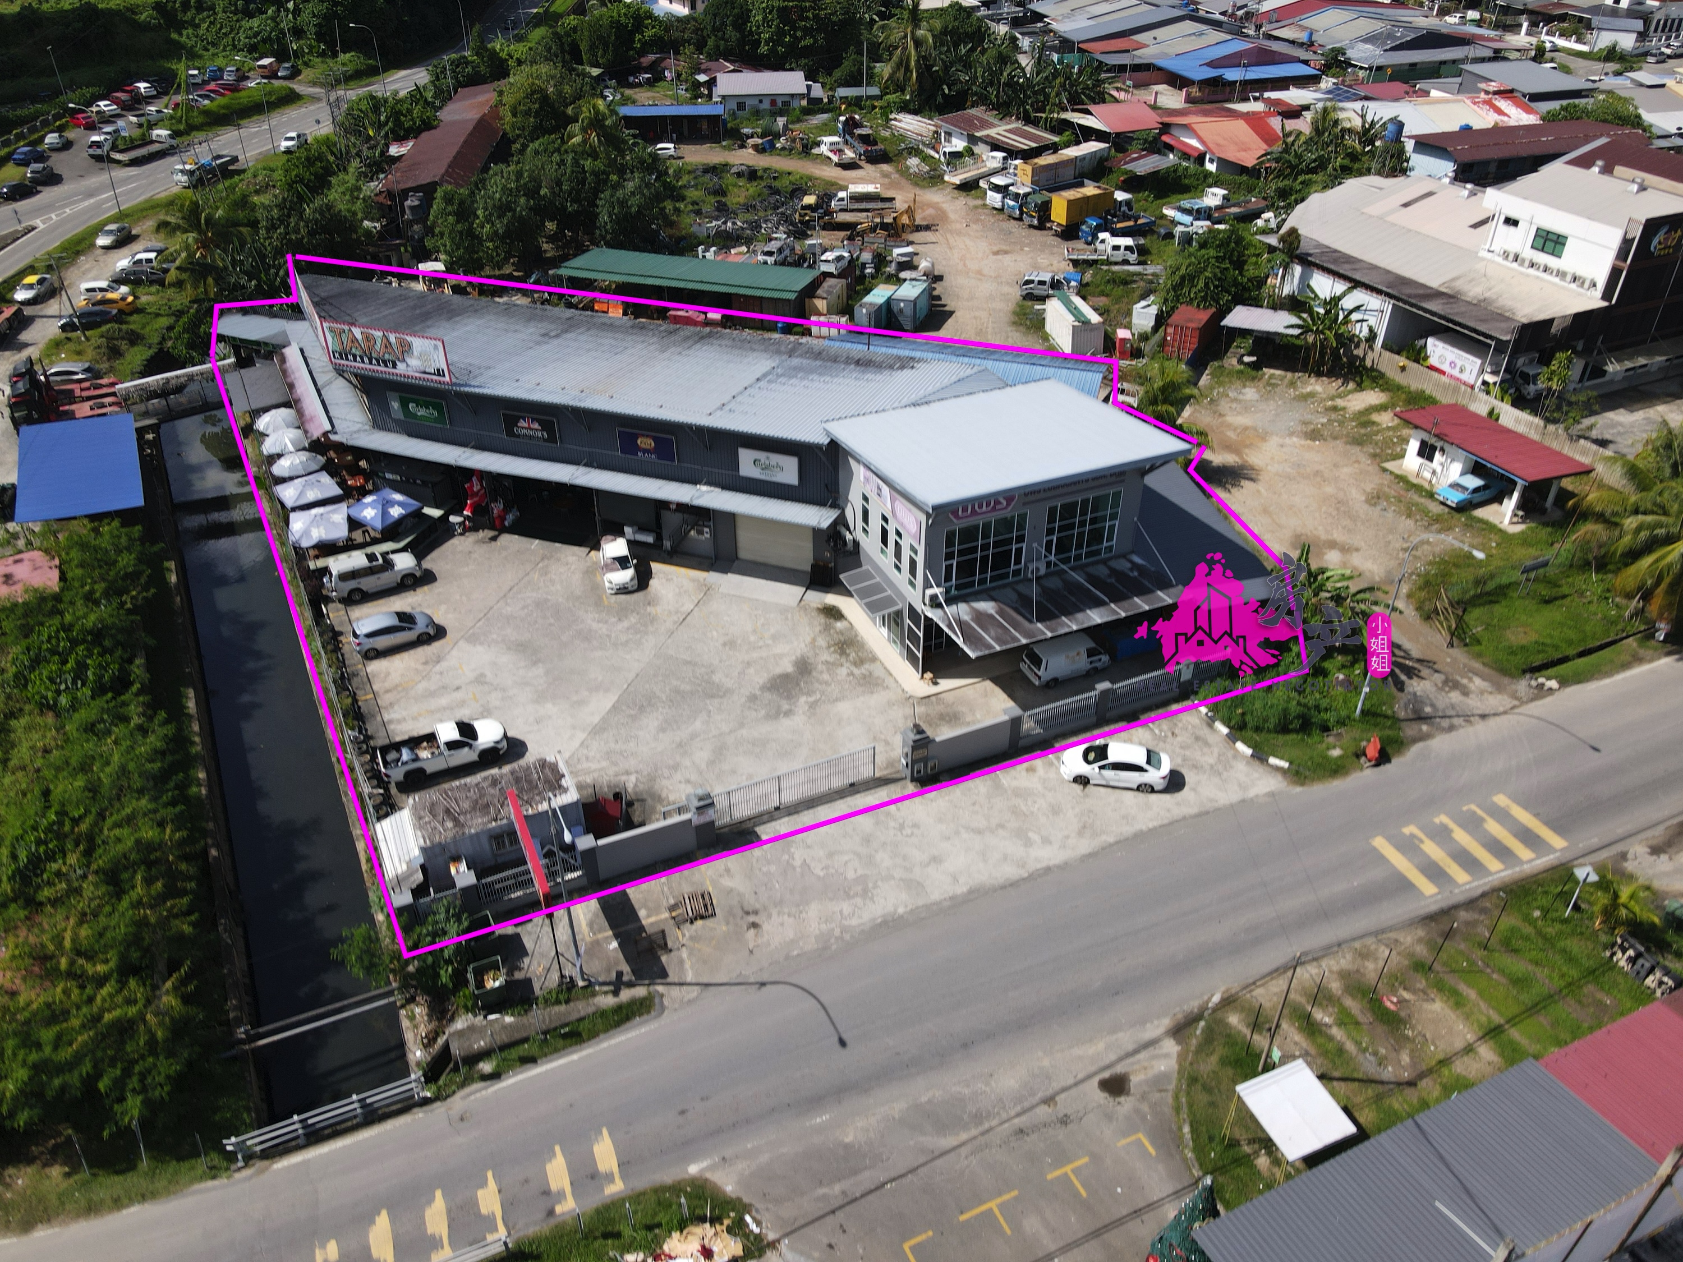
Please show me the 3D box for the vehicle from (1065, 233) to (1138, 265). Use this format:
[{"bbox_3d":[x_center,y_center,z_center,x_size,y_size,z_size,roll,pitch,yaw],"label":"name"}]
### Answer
[{"bbox_3d":[24.488,-35.730,109.762,6.350,2.150,1.900,0,34,1],"label":"vehicle"}]

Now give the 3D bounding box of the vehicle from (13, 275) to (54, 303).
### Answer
[{"bbox_3d":[-70.861,-30.155,102.217,1.690,1.420,4.300,-4,34,-6],"label":"vehicle"}]

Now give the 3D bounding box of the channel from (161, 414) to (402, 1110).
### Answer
[{"bbox_3d":[-32.180,-0.440,62.597,5.100,2.100,64.000,-17,38,-23],"label":"channel"}]

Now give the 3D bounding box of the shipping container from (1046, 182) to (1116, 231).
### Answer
[{"bbox_3d":[24.800,-43.700,120.000,6.060,2.600,2.440,-18,37,-25],"label":"shipping container"}]

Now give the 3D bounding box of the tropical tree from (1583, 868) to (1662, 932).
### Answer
[{"bbox_3d":[27.897,9.820,41.890,2.300,2.100,2.300,27,42,35],"label":"tropical tree"}]

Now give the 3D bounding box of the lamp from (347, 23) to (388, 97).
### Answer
[{"bbox_3d":[-71.262,-85.371,176.710,3.300,11.400,0.400,7,34,11],"label":"lamp"}]

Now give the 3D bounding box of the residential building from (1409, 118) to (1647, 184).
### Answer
[{"bbox_3d":[81.687,-56.935,139.901,29.200,5.200,9.000,-11,35,-17],"label":"residential building"}]

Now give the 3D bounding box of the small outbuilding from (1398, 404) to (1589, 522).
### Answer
[{"bbox_3d":[39.165,-10.234,71.253,4.960,3.100,10.460,-12,35,-17],"label":"small outbuilding"}]

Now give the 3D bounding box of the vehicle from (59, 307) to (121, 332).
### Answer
[{"bbox_3d":[-62.216,-25.834,96.358,4.450,1.430,1.730,-17,37,-24],"label":"vehicle"}]

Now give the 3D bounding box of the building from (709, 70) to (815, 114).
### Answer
[{"bbox_3d":[-11.644,-79.373,172.233,14.000,5.000,9.000,-5,34,-7],"label":"building"}]

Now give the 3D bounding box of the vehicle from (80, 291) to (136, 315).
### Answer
[{"bbox_3d":[-61.373,-27.332,97.614,4.100,1.380,1.680,-2,34,-2],"label":"vehicle"}]

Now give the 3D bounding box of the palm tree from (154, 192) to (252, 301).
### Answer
[{"bbox_3d":[-50.356,-29.525,92.643,7.700,8.600,7.700,-1,35,0],"label":"palm tree"}]

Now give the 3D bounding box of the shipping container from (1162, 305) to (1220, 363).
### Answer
[{"bbox_3d":[26.988,-23.194,90.559,2.440,2.600,6.060,16,37,22],"label":"shipping container"}]

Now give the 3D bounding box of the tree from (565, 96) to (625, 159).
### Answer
[{"bbox_3d":[-28.791,-57.372,136.860,7.000,9.600,7.000,0,33,0],"label":"tree"}]

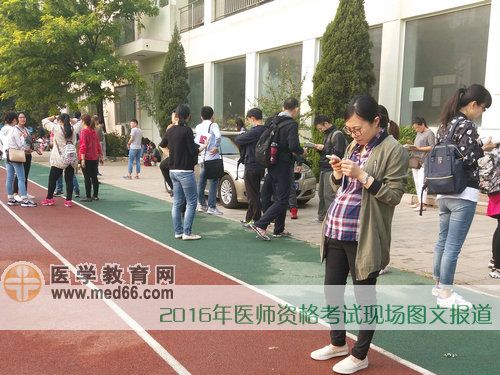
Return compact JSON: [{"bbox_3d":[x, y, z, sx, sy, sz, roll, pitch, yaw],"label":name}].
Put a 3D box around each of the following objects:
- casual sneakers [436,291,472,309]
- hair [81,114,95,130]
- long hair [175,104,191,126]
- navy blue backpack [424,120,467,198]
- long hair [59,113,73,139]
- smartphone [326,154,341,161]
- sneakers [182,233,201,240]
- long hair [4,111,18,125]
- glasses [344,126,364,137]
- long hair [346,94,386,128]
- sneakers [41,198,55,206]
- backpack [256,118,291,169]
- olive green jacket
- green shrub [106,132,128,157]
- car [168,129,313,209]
[{"bbox_3d":[1.604,0.868,3.163,0.265,0.120,0.100,3,8,17],"label":"casual sneakers"},{"bbox_3d":[-3.114,-1.246,7.750,0.240,0.310,0.190,2,9,13],"label":"hair"},{"bbox_3d":[-0.819,-0.878,4.930,0.180,0.270,0.220,3,8,21],"label":"long hair"},{"bbox_3d":[1.479,-0.212,3.060,0.220,0.540,0.290,-5,10,-30],"label":"navy blue backpack"},{"bbox_3d":[-3.245,-1.086,7.120,0.210,0.440,0.240,-4,8,-30],"label":"long hair"},{"bbox_3d":[0.475,-0.150,2.210,0.145,0.009,0.072,36,-13,-32],"label":"smartphone"},{"bbox_3d":[-0.729,0.604,5.081,0.250,0.085,0.090,-1,8,-16],"label":"sneakers"},{"bbox_3d":[-4.243,-1.243,7.200,0.230,0.250,0.200,-4,9,-32],"label":"long hair"},{"bbox_3d":[0.588,-0.323,2.149,0.125,0.050,0.140,-35,32,-29],"label":"glasses"},{"bbox_3d":[0.660,-0.438,2.330,0.230,0.200,0.180,-5,10,-30],"label":"long hair"},{"bbox_3d":[-3.685,0.265,7.390,0.255,0.105,0.100,3,8,21],"label":"sneakers"},{"bbox_3d":[0.267,-0.559,5.020,0.220,0.540,0.330,10,2,-31],"label":"backpack"},{"bbox_3d":[0.674,0.106,2.380,0.360,0.810,0.460,-5,10,-33],"label":"olive green jacket"},{"bbox_3d":[-6.553,-2.102,20.000,1.200,1.250,1.300,-7,11,-38],"label":"green shrub"},{"bbox_3d":[-0.489,-0.516,8.579,1.720,1.430,4.050,-5,9,-39],"label":"car"}]

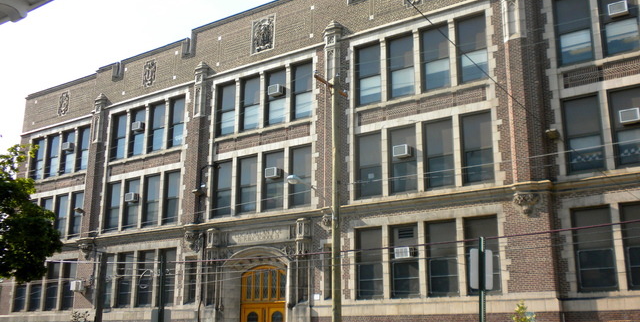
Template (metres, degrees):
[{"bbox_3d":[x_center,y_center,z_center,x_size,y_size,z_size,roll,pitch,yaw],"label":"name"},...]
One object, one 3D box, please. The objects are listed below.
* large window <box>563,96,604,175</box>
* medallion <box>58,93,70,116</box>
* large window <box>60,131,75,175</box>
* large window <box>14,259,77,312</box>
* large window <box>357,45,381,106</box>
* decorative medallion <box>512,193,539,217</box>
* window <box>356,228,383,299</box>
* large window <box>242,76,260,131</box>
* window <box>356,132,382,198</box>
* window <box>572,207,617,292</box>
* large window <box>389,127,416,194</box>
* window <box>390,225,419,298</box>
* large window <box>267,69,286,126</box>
[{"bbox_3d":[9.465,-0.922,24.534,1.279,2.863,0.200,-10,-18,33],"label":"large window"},{"bbox_3d":[-17.197,-3.837,45.783,1.227,1.690,0.200,-10,-18,34],"label":"medallion"},{"bbox_3d":[-15.939,-0.512,43.644,1.309,2.877,0.220,-10,-18,34],"label":"large window"},{"bbox_3d":[-17.148,7.858,42.864,6.394,2.970,0.250,-10,-18,34],"label":"large window"},{"bbox_3d":[2.187,-3.858,30.459,1.230,2.780,0.200,-10,-18,34],"label":"large window"},{"bbox_3d":[7.352,1.534,24.420,0.932,0.808,0.380,-10,-18,33],"label":"decorative medallion"},{"bbox_3d":[2.082,4.173,27.816,1.230,2.940,0.200,-10,-18,33],"label":"window"},{"bbox_3d":[-3.512,-2.910,35.240,1.320,2.930,0.250,-10,-18,34],"label":"large window"},{"bbox_3d":[2.196,0.211,29.438,1.309,2.852,0.220,-10,-18,34],"label":"window"},{"bbox_3d":[9.835,3.152,24.374,1.340,2.930,0.250,-10,-18,34],"label":"window"},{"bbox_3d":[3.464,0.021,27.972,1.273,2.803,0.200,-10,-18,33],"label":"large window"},{"bbox_3d":[3.489,4.005,27.451,1.309,2.914,0.220,-10,-18,34],"label":"window"},{"bbox_3d":[-2.099,-3.105,33.444,1.230,2.780,0.200,-10,-18,34],"label":"large window"}]

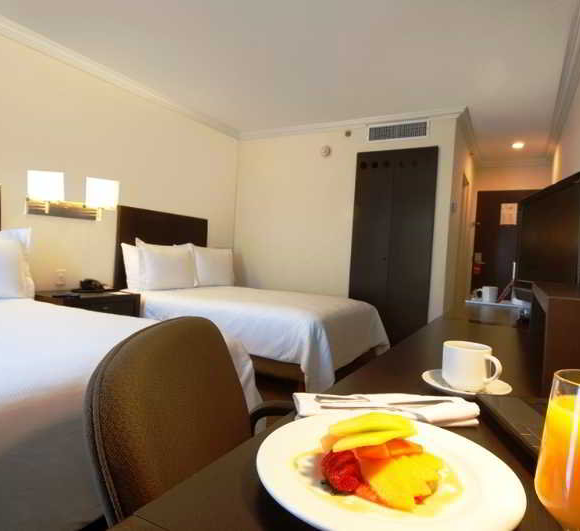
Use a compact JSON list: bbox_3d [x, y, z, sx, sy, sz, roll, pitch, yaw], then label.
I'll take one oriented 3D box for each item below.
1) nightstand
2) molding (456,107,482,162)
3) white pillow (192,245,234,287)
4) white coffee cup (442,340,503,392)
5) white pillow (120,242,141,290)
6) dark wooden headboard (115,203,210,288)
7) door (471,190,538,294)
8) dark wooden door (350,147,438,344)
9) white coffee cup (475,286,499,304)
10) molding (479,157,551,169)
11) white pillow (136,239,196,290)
[{"bbox_3d":[-1.663,0.508,3.190,0.490,0.580,0.680,4,2,30],"label":"nightstand"},{"bbox_3d":[2.255,-1.507,4.929,0.090,0.080,2.400,4,2,30],"label":"molding"},{"bbox_3d":[-0.873,0.019,4.513,0.180,0.460,0.680,-8,-4,30],"label":"white pillow"},{"bbox_3d":[0.316,0.177,0.697,0.097,0.073,0.079,4,2,22],"label":"white coffee cup"},{"bbox_3d":[-1.365,0.013,3.961,0.160,0.460,0.660,-12,-6,29],"label":"white pillow"},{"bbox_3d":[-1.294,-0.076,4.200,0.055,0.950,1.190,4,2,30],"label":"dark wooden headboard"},{"bbox_3d":[3.152,-0.068,5.801,0.897,2.032,0.050,4,2,30],"label":"door"},{"bbox_3d":[1.084,-0.178,4.334,0.876,2.123,0.050,4,2,30],"label":"dark wooden door"},{"bbox_3d":[1.045,0.155,2.120,0.112,0.079,0.081,3,2,6],"label":"white coffee cup"},{"bbox_3d":[3.193,-1.482,5.705,0.945,0.080,0.090,4,2,30],"label":"molding"},{"bbox_3d":[-1.195,0.002,3.888,0.180,0.470,0.690,-8,-4,30],"label":"white pillow"}]

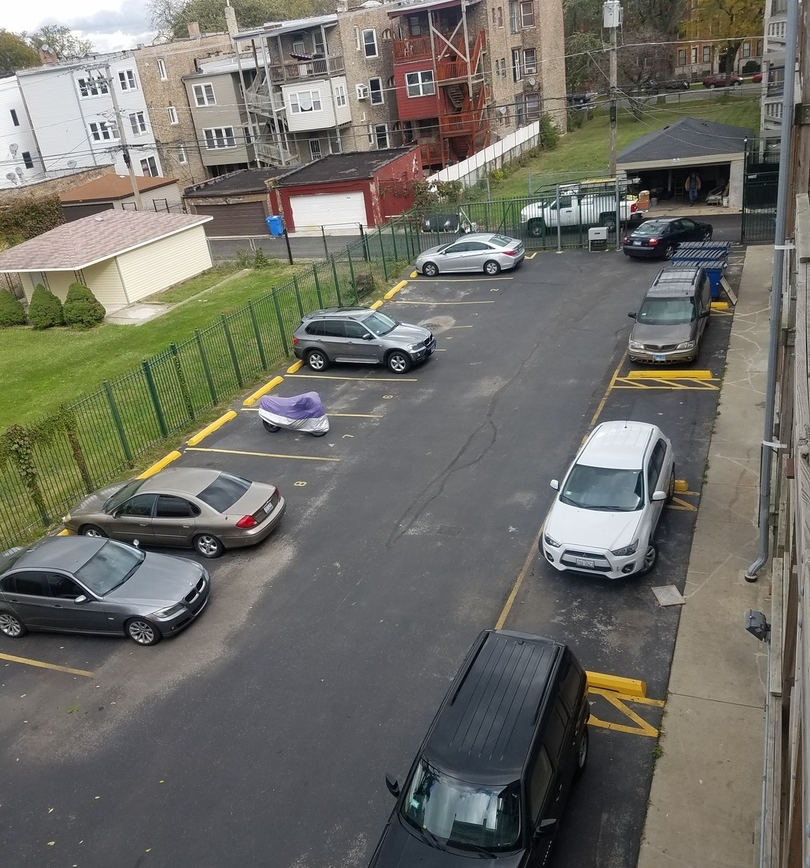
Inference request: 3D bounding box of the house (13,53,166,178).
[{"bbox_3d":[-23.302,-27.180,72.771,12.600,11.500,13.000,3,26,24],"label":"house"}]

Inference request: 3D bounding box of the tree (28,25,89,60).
[{"bbox_3d":[-44.831,-45.143,110.275,11.500,18.500,11.500,3,27,24],"label":"tree"}]

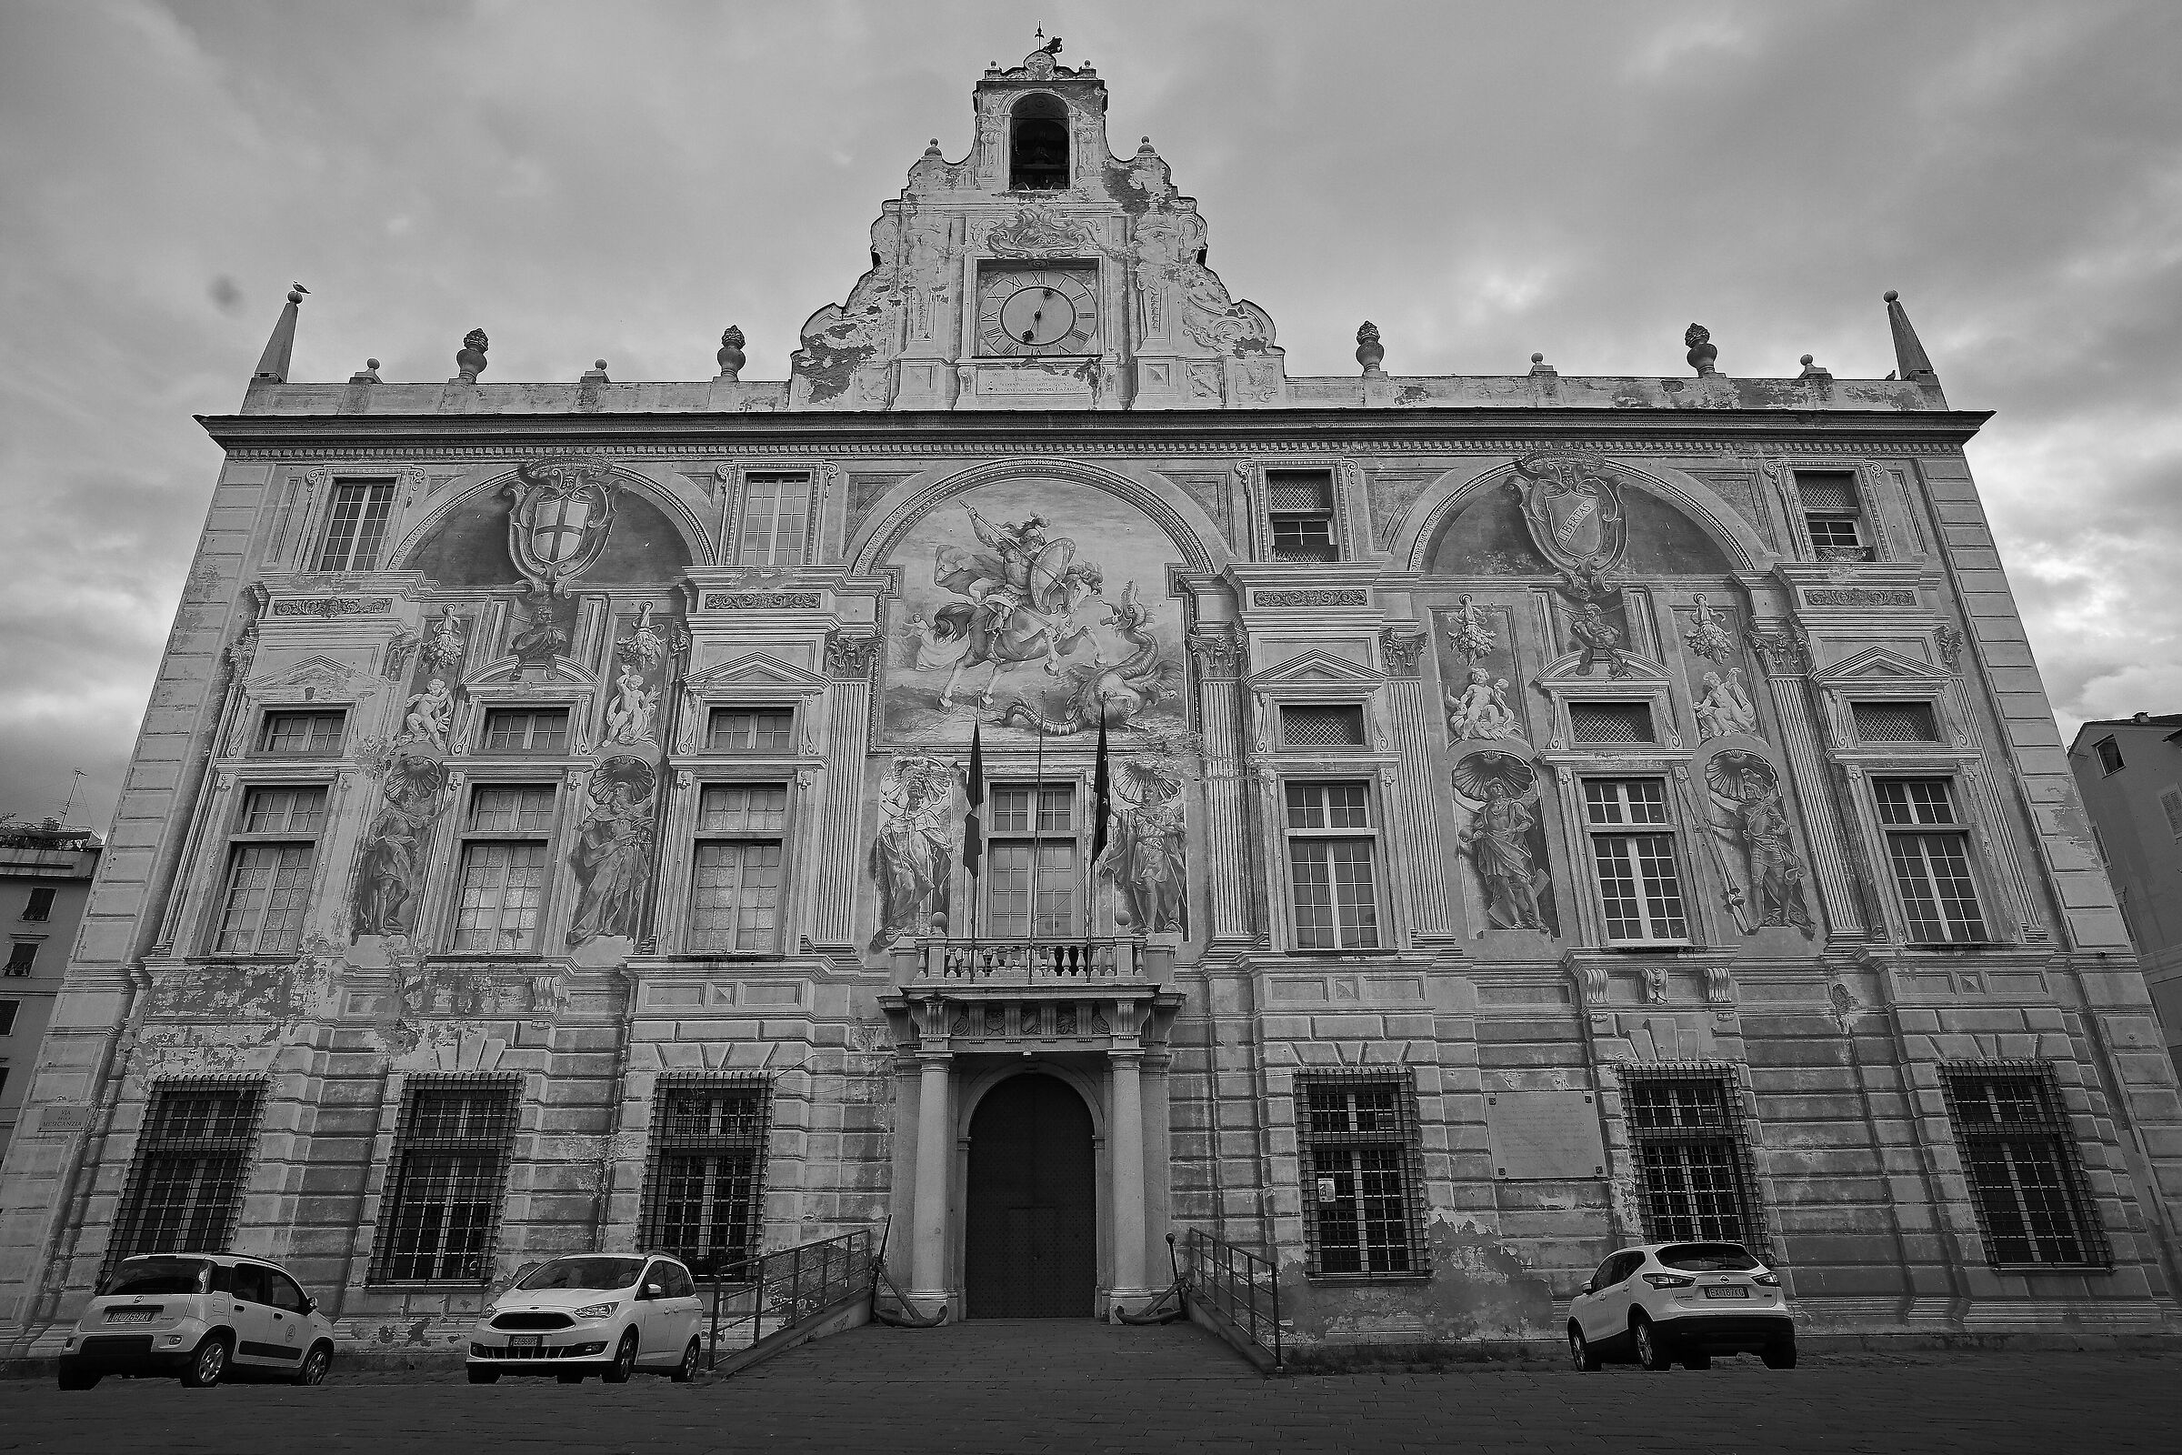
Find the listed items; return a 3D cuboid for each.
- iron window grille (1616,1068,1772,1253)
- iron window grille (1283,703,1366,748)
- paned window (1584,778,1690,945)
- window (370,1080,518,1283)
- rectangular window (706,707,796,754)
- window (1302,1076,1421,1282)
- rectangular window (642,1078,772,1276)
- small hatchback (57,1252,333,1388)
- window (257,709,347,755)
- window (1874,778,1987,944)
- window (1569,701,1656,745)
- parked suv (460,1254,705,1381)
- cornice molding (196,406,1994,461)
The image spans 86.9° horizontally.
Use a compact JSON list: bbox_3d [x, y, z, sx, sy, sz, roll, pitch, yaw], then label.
[{"bbox_3d":[9.708,7.099,18.602,1.971,3.109,0.300,0,-21,0],"label":"iron window grille"},{"bbox_3d":[4.849,-0.005,24.169,1.749,0.936,0.200,0,-21,0],"label":"iron window grille"},{"bbox_3d":[10.935,2.687,23.166,1.587,3.375,0.250,0,-21,0],"label":"paned window"},{"bbox_3d":[-12.090,8.445,21.638,2.245,3.632,0.250,0,-21,-1],"label":"window"},{"bbox_3d":[-7.063,0.102,24.058,1.771,1.007,0.250,0,-21,0],"label":"rectangular window"},{"bbox_3d":[4.324,7.164,18.553,1.907,3.058,0.300,0,-21,0],"label":"window"},{"bbox_3d":[-7.256,8.409,21.683,2.255,3.582,0.250,0,-21,-1],"label":"rectangular window"},{"bbox_3d":[-11.443,7.891,15.213,1.680,1.560,3.650,0,-30,-2],"label":"small hatchback"},{"bbox_3d":[-14.602,0.120,21.415,1.502,0.896,0.250,0,-21,0],"label":"window"},{"bbox_3d":[15.030,2.374,20.673,1.425,3.034,0.250,0,-21,0],"label":"window"},{"bbox_3d":[9.751,-0.038,21.585,1.505,0.838,0.250,0,-21,0],"label":"window"},{"bbox_3d":[-6.565,7.908,15.443,1.840,1.670,4.500,0,-30,-1],"label":"parked suv"},{"bbox_3d":[0.251,-7.035,27.502,42.697,0.919,0.650,0,-21,-1],"label":"cornice molding"}]

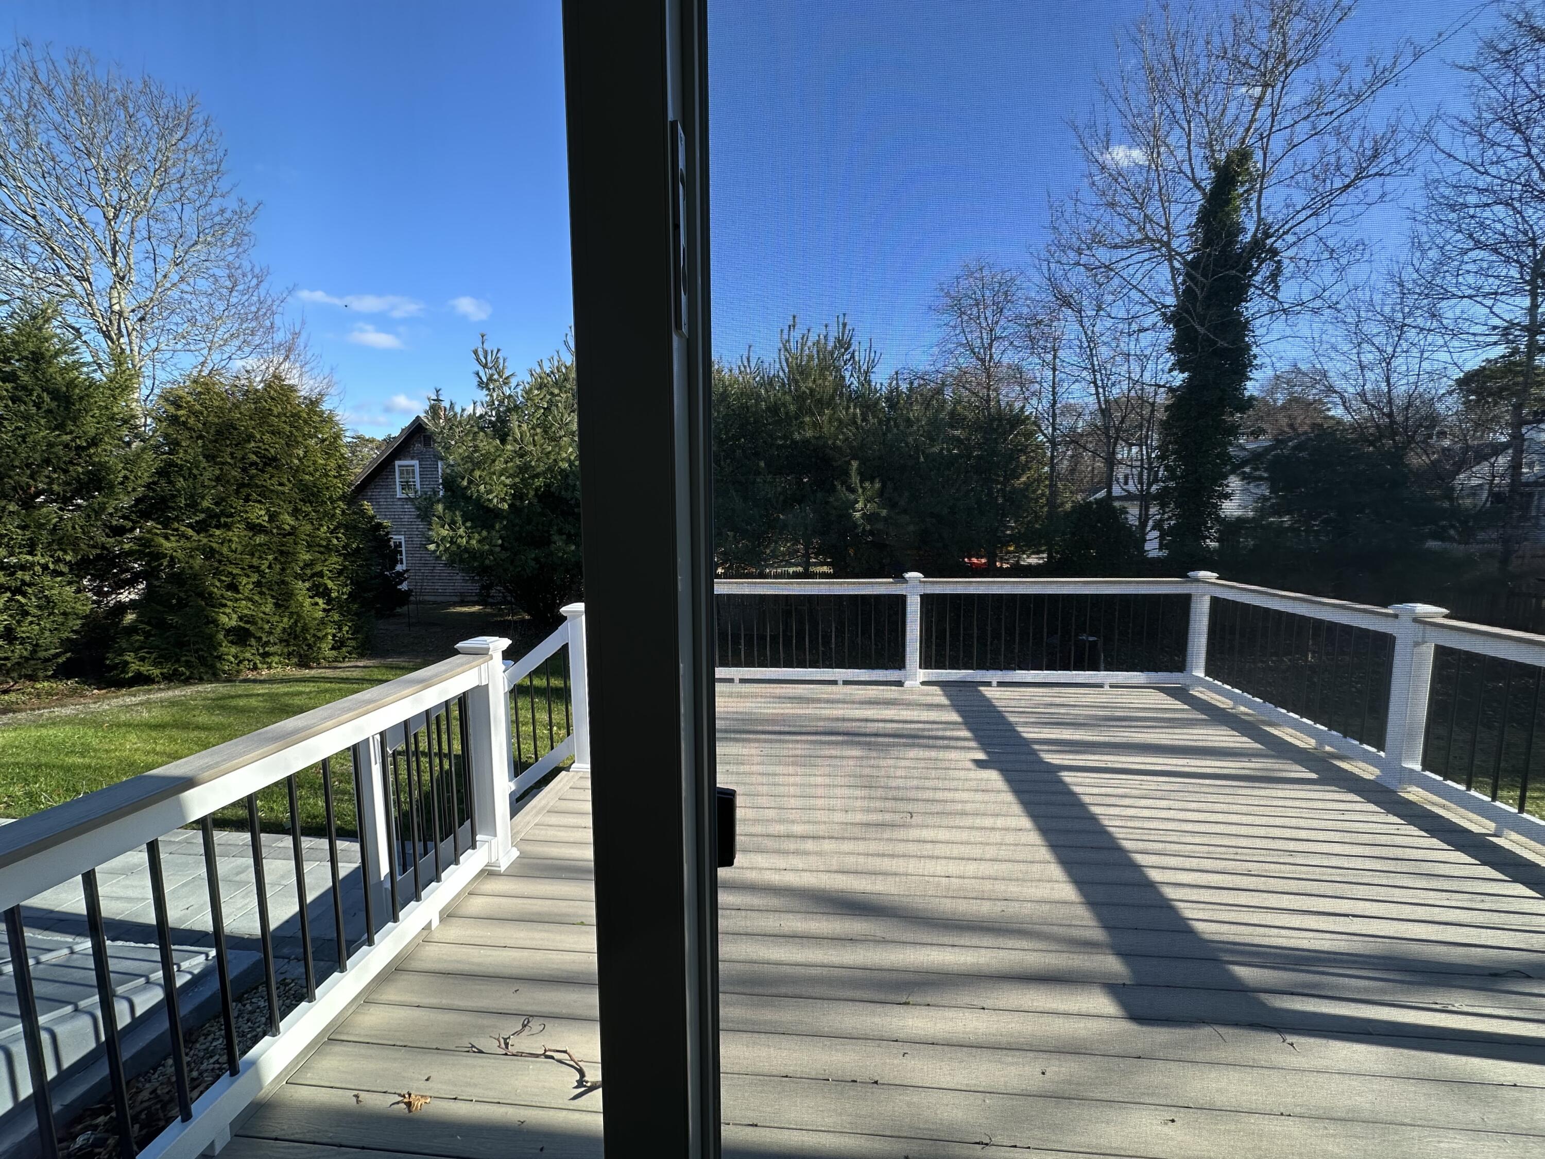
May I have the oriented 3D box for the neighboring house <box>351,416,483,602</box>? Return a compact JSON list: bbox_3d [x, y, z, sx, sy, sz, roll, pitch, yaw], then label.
[{"bbox_3d":[-12.626,-3.182,27.697,7.800,7.300,8.500,1,6,7],"label":"neighboring house"}]

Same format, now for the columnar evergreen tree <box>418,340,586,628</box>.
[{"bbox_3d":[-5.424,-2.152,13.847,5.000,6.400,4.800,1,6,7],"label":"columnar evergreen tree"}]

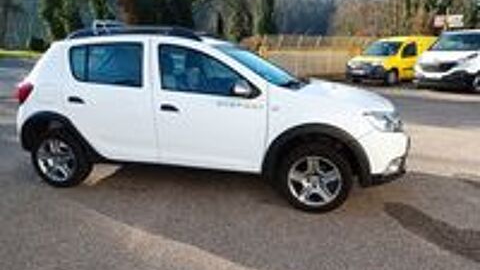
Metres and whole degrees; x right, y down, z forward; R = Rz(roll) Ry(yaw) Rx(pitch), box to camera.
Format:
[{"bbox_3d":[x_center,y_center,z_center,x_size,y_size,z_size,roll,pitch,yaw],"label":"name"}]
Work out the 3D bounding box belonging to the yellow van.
[{"bbox_3d":[6.298,-2.952,15.284,4.220,1.820,1.830,-6,15,-27],"label":"yellow van"}]

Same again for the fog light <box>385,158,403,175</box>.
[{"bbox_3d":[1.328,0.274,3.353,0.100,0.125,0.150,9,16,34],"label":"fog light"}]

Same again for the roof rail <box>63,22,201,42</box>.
[{"bbox_3d":[-1.044,-0.981,3.750,1.430,0.115,0.080,3,13,13],"label":"roof rail"}]

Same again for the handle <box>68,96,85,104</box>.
[{"bbox_3d":[-1.568,-0.333,3.729,0.165,0.065,0.040,3,13,13],"label":"handle"}]

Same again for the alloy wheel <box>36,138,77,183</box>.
[{"bbox_3d":[-1.851,0.234,4.017,0.445,0.445,0.180,3,13,13],"label":"alloy wheel"}]

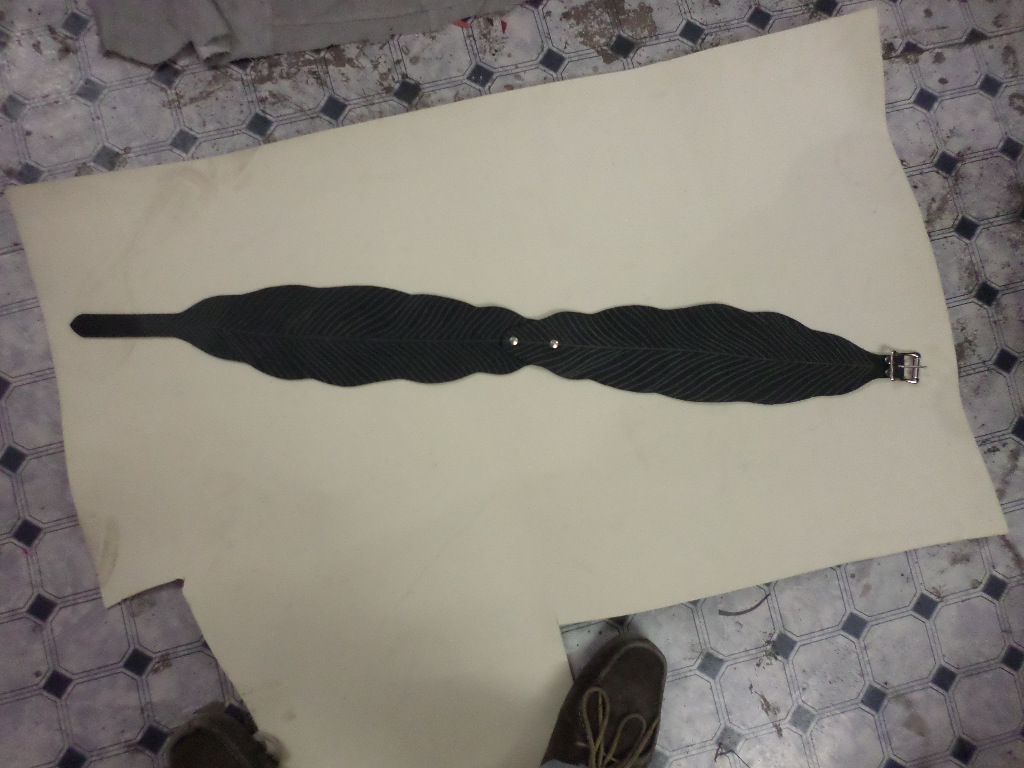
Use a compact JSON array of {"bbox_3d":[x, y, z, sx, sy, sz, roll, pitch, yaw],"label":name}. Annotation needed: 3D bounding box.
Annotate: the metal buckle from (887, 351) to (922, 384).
[{"bbox_3d":[0.543,-0.023,1.020,0.049,0.013,0.044,4,85,-3],"label":"metal buckle"}]

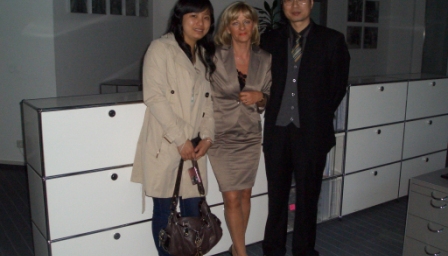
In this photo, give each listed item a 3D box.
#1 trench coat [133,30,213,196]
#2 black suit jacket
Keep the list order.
[{"bbox_3d":[-0.267,-0.062,2.541,0.460,0.910,0.340,-8,14,-36],"label":"trench coat"},{"bbox_3d":[0.467,-0.234,2.804,0.560,0.800,0.340,4,12,17],"label":"black suit jacket"}]

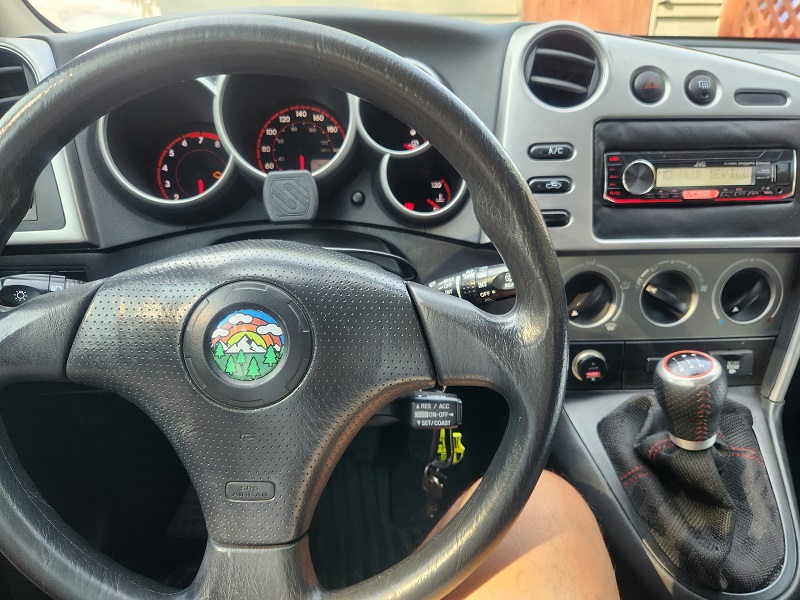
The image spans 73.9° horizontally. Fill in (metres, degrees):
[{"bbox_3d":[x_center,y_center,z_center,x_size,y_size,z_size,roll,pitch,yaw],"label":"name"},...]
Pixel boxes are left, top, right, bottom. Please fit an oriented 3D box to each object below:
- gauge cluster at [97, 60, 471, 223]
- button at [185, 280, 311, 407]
[{"bbox_3d":[-0.099,-0.146,0.484,0.312,0.152,0.085,-2,9,-1],"label":"gauge cluster"},{"bbox_3d":[-0.090,0.027,0.317,0.076,0.076,0.018,-2,4,-1],"label":"button"}]

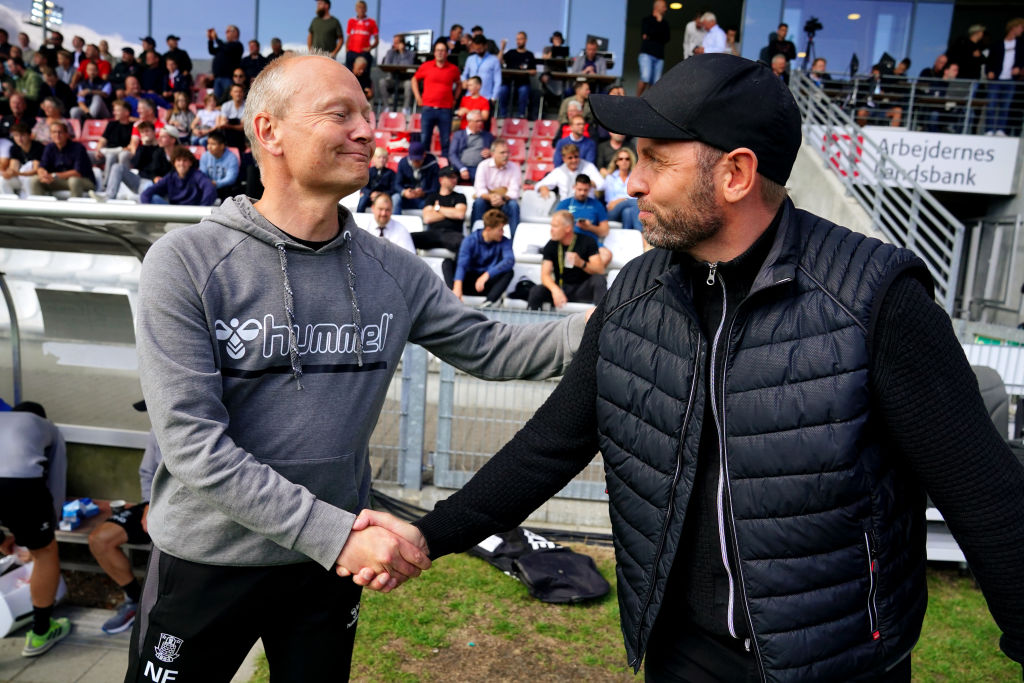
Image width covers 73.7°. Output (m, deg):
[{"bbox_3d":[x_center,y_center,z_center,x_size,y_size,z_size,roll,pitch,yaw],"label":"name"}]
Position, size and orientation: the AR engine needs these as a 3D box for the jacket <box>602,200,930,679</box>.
[{"bbox_3d":[0.357,0.135,1.040,0.480,0.660,0.290,4,9,42],"label":"jacket"}]

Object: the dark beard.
[{"bbox_3d":[0.236,-0.175,0.950,0.112,0.105,0.135,6,7,17],"label":"dark beard"}]

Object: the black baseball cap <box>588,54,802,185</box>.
[{"bbox_3d":[0.255,-0.323,0.940,0.285,0.155,0.185,14,10,16],"label":"black baseball cap"}]

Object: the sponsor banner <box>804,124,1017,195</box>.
[{"bbox_3d":[5.880,-2.685,10.100,3.170,0.830,0.070,3,7,-2],"label":"sponsor banner"}]

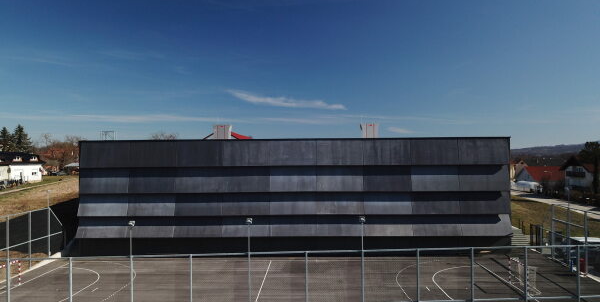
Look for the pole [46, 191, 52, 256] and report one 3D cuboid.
[{"bbox_3d":[-25.425,7.469,45.800,0.420,6.800,0.420,-1,-1,23],"label":"pole"}]

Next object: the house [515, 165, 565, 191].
[{"bbox_3d":[57.300,6.400,105.000,9.800,5.800,9.200,-1,-1,0],"label":"house"}]

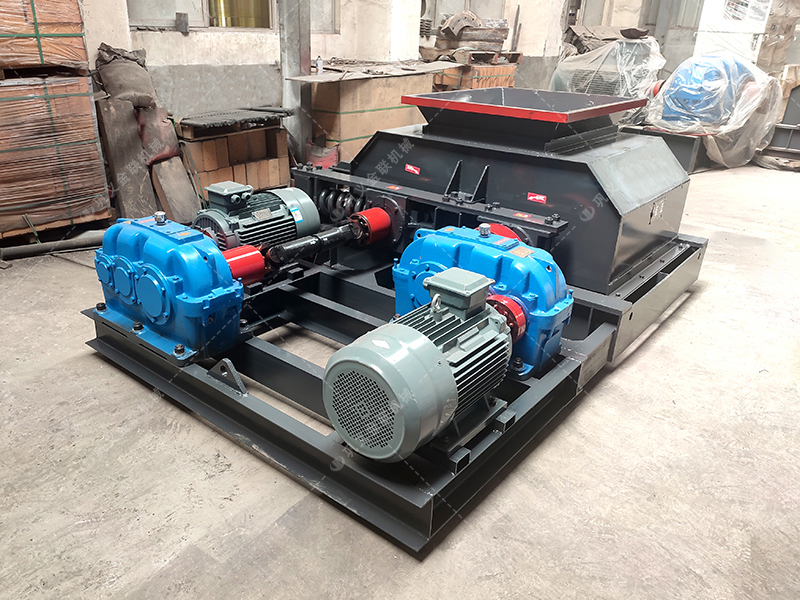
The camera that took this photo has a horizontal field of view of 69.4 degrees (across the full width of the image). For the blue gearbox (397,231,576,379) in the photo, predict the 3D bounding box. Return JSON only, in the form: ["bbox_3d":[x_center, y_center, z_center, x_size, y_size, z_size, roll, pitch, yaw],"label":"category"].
[{"bbox_3d":[0.337,-0.075,2.453,0.711,0.470,0.398,19,29,35],"label":"blue gearbox"}]

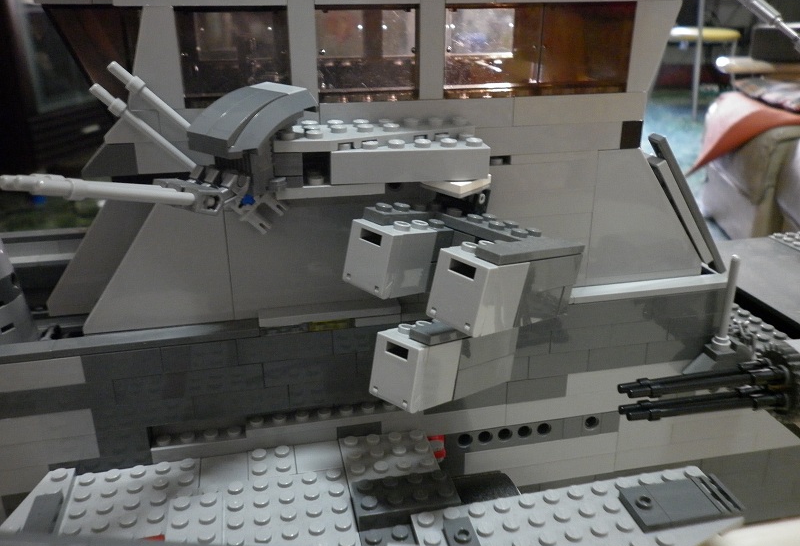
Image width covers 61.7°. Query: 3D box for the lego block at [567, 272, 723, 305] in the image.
[{"bbox_3d":[0.093,0.006,0.252,0.063,0.003,0.008,-5,21,-11],"label":"lego block"}]

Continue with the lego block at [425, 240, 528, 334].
[{"bbox_3d":[0.021,0.004,0.180,0.016,0.021,0.019,24,20,37],"label":"lego block"}]

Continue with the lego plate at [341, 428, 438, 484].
[{"bbox_3d":[-0.004,0.065,0.236,0.032,0.005,0.024,-2,21,-12],"label":"lego plate"}]

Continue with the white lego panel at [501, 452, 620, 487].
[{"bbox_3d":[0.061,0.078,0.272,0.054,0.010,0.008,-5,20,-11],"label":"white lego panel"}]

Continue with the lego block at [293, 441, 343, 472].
[{"bbox_3d":[-0.028,0.066,0.235,0.016,0.003,0.016,-5,22,-11],"label":"lego block"}]

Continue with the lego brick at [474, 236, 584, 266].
[{"bbox_3d":[0.038,-0.006,0.190,0.008,0.003,0.048,24,20,36],"label":"lego brick"}]

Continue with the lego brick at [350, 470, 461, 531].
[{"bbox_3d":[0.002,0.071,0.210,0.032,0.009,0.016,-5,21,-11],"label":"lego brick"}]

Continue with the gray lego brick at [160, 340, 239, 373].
[{"bbox_3d":[-0.066,0.026,0.223,0.024,0.010,0.008,-5,22,-11],"label":"gray lego brick"}]

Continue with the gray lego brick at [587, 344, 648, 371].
[{"bbox_3d":[0.082,0.031,0.259,0.024,0.010,0.008,-5,21,-11],"label":"gray lego brick"}]

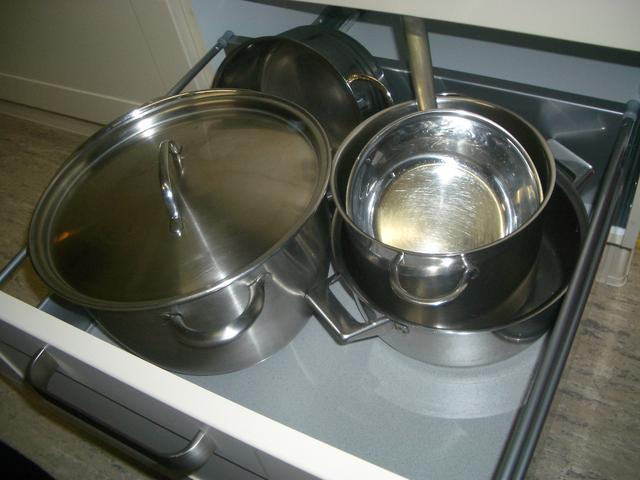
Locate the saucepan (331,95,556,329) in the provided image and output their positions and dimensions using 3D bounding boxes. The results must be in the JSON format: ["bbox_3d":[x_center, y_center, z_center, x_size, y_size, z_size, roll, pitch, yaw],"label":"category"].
[{"bbox_3d":[0.144,-0.037,0.755,0.244,0.132,0.313,1,51,15],"label":"saucepan"}]

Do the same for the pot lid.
[{"bbox_3d":[-0.158,-0.070,0.698,0.337,0.048,0.337,-7,49,8],"label":"pot lid"}]

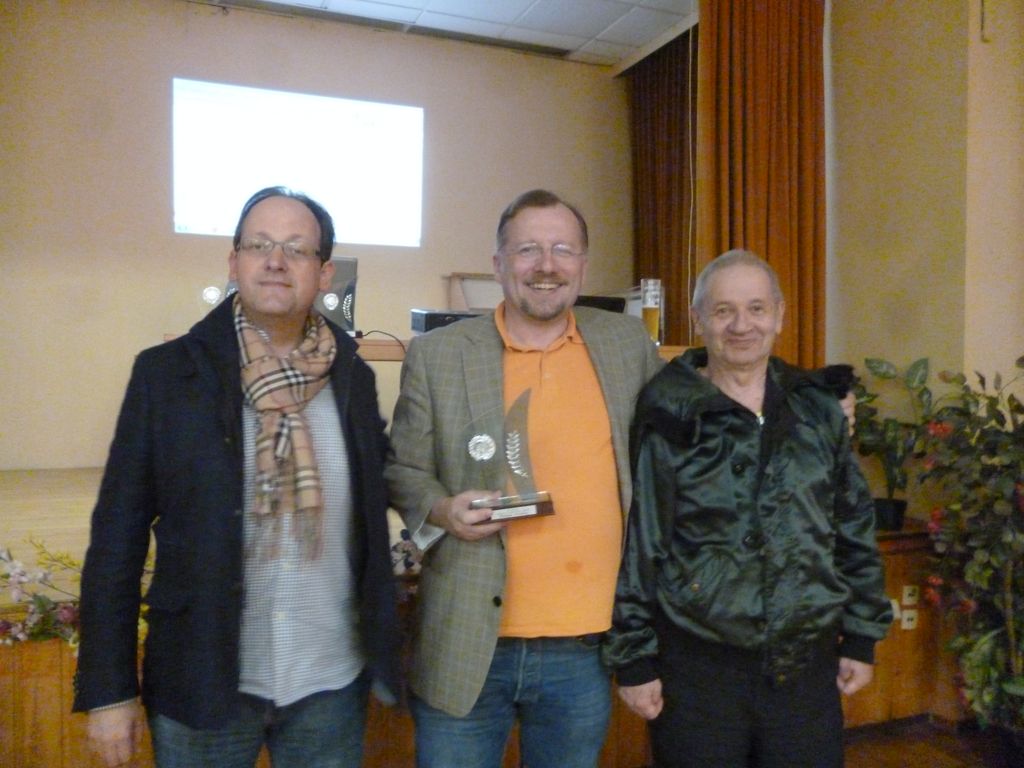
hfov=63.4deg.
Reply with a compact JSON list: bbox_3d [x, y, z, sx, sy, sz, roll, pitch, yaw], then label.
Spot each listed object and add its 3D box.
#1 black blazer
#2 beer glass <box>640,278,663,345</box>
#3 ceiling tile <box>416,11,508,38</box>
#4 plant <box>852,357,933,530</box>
[{"bbox_3d":[-0.500,0.214,1.520,0.560,0.740,0.300,0,1,-20],"label":"black blazer"},{"bbox_3d":[0.497,-0.256,2.960,0.075,0.240,0.075,0,1,0],"label":"beer glass"},{"bbox_3d":[-0.344,-2.499,5.750,0.620,0.020,0.220,-1,1,-23],"label":"ceiling tile"},{"bbox_3d":[1.531,0.245,3.360,0.330,0.700,0.320,-1,1,-23],"label":"plant"}]

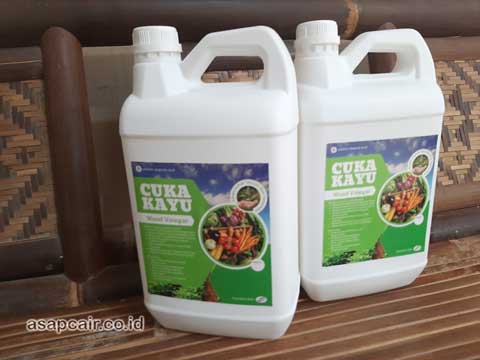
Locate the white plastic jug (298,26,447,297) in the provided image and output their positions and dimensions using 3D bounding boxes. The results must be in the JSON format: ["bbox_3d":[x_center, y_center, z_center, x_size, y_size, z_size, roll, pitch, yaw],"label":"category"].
[{"bbox_3d":[0.151,-0.025,0.489,0.178,0.335,0.123,-5,17,-11],"label":"white plastic jug"}]

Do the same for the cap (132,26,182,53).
[{"bbox_3d":[-0.088,-0.149,0.396,0.050,0.022,0.050,-2,16,1],"label":"cap"}]

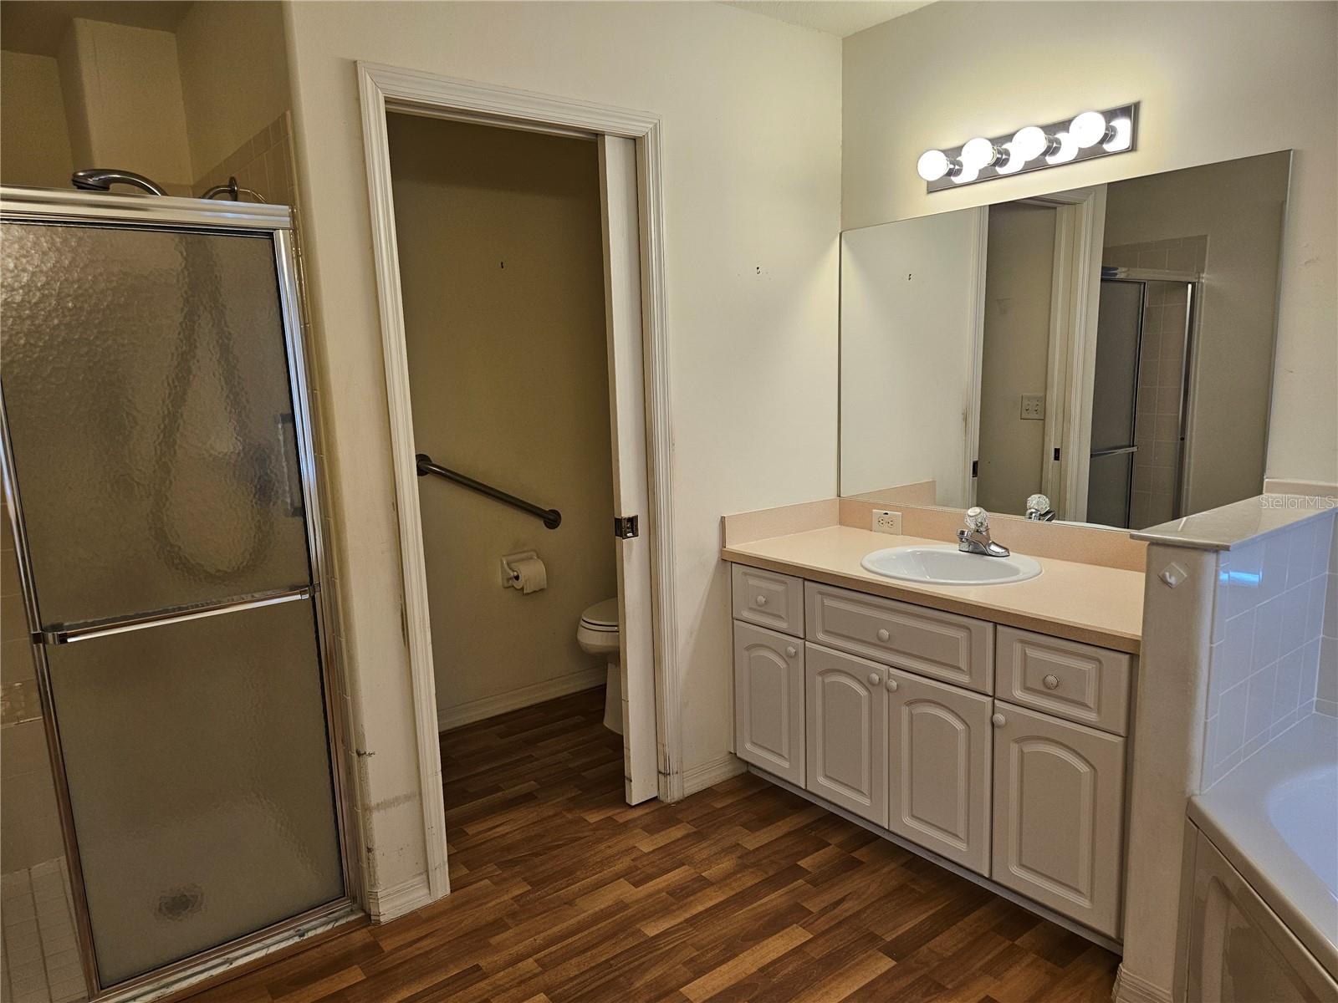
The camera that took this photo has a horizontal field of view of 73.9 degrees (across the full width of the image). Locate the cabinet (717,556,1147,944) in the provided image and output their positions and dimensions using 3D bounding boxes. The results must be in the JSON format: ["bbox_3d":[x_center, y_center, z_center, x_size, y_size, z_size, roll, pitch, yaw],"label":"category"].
[{"bbox_3d":[0.820,0.585,2.553,0.548,0.745,1.323,-9,11,-37],"label":"cabinet"}]

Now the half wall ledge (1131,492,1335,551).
[{"bbox_3d":[1.217,0.036,1.861,0.672,0.014,0.178,-9,11,-37],"label":"half wall ledge"}]

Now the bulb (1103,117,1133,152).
[{"bbox_3d":[1.135,-0.926,2.244,0.085,0.085,0.085,-9,11,-37],"label":"bulb"}]

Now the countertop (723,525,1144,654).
[{"bbox_3d":[0.801,0.202,2.491,0.563,0.036,1.328,-9,11,-37],"label":"countertop"}]

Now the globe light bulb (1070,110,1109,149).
[{"bbox_3d":[1.052,-0.933,2.232,0.087,0.087,0.087,-9,11,-37],"label":"globe light bulb"}]

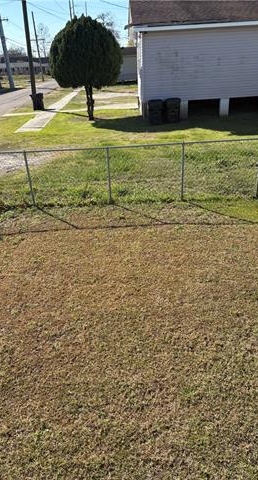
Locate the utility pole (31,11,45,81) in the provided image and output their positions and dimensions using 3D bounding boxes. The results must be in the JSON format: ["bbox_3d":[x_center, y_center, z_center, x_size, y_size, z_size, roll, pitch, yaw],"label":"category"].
[{"bbox_3d":[-15.291,-32.649,61.171,0.320,10.400,0.320,-4,27,-2],"label":"utility pole"}]

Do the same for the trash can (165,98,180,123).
[{"bbox_3d":[2.054,-6.299,17.497,0.660,1.090,0.780,-4,27,-2],"label":"trash can"}]

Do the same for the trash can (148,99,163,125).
[{"bbox_3d":[1.243,-6.155,17.301,0.660,1.090,0.780,-4,27,-2],"label":"trash can"}]

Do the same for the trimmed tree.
[{"bbox_3d":[-2.156,-8.771,18.552,3.650,5.000,3.650,-4,27,-2],"label":"trimmed tree"}]

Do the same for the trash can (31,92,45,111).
[{"bbox_3d":[-6.306,-9.676,25.224,0.800,1.090,0.670,-4,27,-2],"label":"trash can"}]

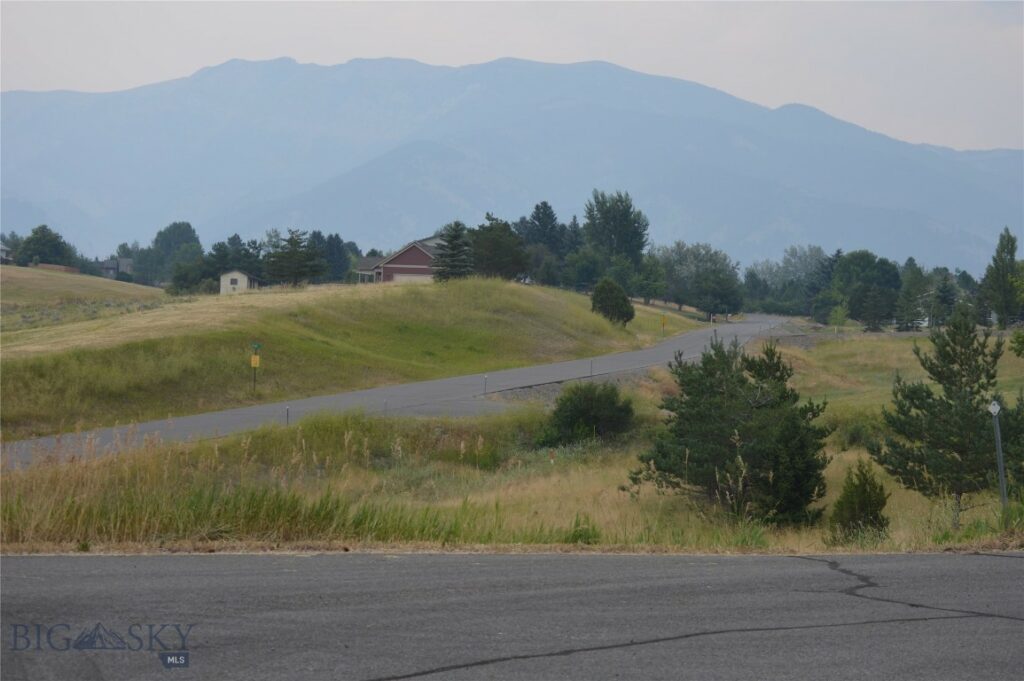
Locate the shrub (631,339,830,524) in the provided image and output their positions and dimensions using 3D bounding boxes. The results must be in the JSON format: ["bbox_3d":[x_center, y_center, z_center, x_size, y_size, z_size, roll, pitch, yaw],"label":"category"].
[{"bbox_3d":[2.333,0.987,25.000,2.124,2.017,1.950,0,0,0],"label":"shrub"}]

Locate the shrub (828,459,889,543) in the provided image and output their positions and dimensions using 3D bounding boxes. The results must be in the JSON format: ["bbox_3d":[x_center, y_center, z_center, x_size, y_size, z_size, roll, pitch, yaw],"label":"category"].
[{"bbox_3d":[3.131,1.442,21.000,0.523,0.757,0.560,0,0,0],"label":"shrub"}]

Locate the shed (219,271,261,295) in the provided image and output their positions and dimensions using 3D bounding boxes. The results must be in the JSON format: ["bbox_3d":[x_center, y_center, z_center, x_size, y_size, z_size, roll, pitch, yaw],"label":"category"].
[{"bbox_3d":[-26.329,-5.528,226.000,3.100,2.521,3.500,0,0,10],"label":"shed"}]

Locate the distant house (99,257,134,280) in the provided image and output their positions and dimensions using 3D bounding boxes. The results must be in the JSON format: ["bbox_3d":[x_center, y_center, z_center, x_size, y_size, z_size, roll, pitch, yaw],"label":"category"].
[{"bbox_3d":[-95.035,-17.301,560.000,9.000,5.767,8.500,0,0,0],"label":"distant house"}]

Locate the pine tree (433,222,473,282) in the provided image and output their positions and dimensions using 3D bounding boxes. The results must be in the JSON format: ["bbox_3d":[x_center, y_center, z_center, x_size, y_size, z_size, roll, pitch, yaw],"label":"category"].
[{"bbox_3d":[-5.648,-8.496,225.000,4.055,6.179,4.100,0,0,0],"label":"pine tree"}]

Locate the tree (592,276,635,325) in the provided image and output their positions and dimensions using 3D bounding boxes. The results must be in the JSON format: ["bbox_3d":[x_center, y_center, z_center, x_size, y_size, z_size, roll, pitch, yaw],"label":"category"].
[{"bbox_3d":[8.107,-3.186,188.000,3.549,3.953,3.500,0,0,0],"label":"tree"}]

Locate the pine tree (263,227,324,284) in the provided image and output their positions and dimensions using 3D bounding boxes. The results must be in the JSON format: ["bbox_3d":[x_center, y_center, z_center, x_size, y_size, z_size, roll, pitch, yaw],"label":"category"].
[{"bbox_3d":[-21.932,-8.369,235.000,6.050,5.849,5.800,0,0,0],"label":"pine tree"}]

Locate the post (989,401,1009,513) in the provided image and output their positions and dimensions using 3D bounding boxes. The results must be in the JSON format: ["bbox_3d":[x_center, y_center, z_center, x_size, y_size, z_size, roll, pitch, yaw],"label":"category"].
[{"bbox_3d":[4.497,1.116,21.500,0.120,1.130,0.070,-6,0,0],"label":"post"}]

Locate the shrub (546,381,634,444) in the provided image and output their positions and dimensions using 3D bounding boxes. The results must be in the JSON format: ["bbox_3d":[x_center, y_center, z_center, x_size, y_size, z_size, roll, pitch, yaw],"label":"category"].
[{"bbox_3d":[2.189,2.036,65.000,2.454,1.841,2.400,0,0,0],"label":"shrub"}]

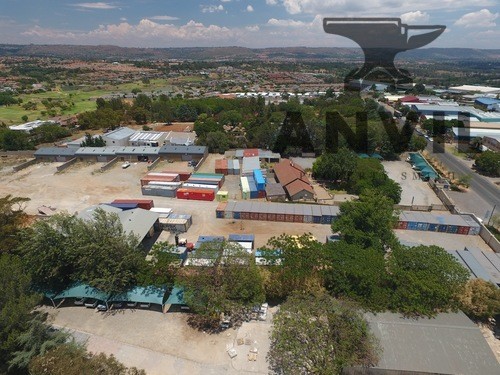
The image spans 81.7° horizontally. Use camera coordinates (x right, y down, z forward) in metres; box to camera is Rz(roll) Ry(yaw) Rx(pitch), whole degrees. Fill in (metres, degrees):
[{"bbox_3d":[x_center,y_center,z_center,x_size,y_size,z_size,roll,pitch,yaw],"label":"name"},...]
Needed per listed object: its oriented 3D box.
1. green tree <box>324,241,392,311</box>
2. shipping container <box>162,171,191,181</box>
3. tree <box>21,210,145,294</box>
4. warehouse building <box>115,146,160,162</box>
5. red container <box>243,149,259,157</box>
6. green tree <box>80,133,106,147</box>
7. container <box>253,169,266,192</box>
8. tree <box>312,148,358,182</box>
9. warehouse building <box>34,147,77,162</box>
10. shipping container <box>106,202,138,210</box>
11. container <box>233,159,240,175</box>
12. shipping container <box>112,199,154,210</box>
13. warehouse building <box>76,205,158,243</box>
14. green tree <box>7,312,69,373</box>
[{"bbox_3d":[20.740,16.820,55.230,12.600,10.200,12.600,-1,25,0],"label":"green tree"},{"bbox_3d":[-29.630,-4.560,114.290,12.190,2.600,2.440,2,24,5],"label":"shipping container"},{"bbox_3d":[-34.715,12.891,60.612,25.000,12.400,16.500,2,25,5],"label":"tree"},{"bbox_3d":[-48.933,-15.523,132.581,19.600,4.700,8.600,2,25,5],"label":"warehouse building"},{"bbox_3d":[0.560,-15.050,132.470,6.200,3.000,10.500,0,25,2],"label":"red container"},{"bbox_3d":[-76.900,-22.800,142.000,11.300,8.300,8.500,0,25,0],"label":"green tree"},{"bbox_3d":[3.180,-2.940,100.460,2.440,2.590,12.190,-3,25,-5],"label":"container"},{"bbox_3d":[30.800,-7.580,104.870,16.000,12.600,15.500,0,24,0],"label":"tree"},{"bbox_3d":[-89.450,-15.440,135.160,19.000,4.000,8.300,1,25,4],"label":"warehouse building"},{"bbox_3d":[-39.357,6.572,85.689,12.190,2.600,2.440,1,25,3],"label":"shipping container"},{"bbox_3d":[-5.700,-8.500,121.800,2.440,2.550,12.190,-2,24,-3],"label":"container"},{"bbox_3d":[-36.500,5.600,90.500,12.190,2.590,2.440,1,24,3],"label":"shipping container"},{"bbox_3d":[-36.370,11.920,70.170,22.500,6.300,17.200,3,24,7],"label":"warehouse building"},{"bbox_3d":[-31.600,23.300,43.800,7.600,8.800,7.600,0,25,0],"label":"green tree"}]

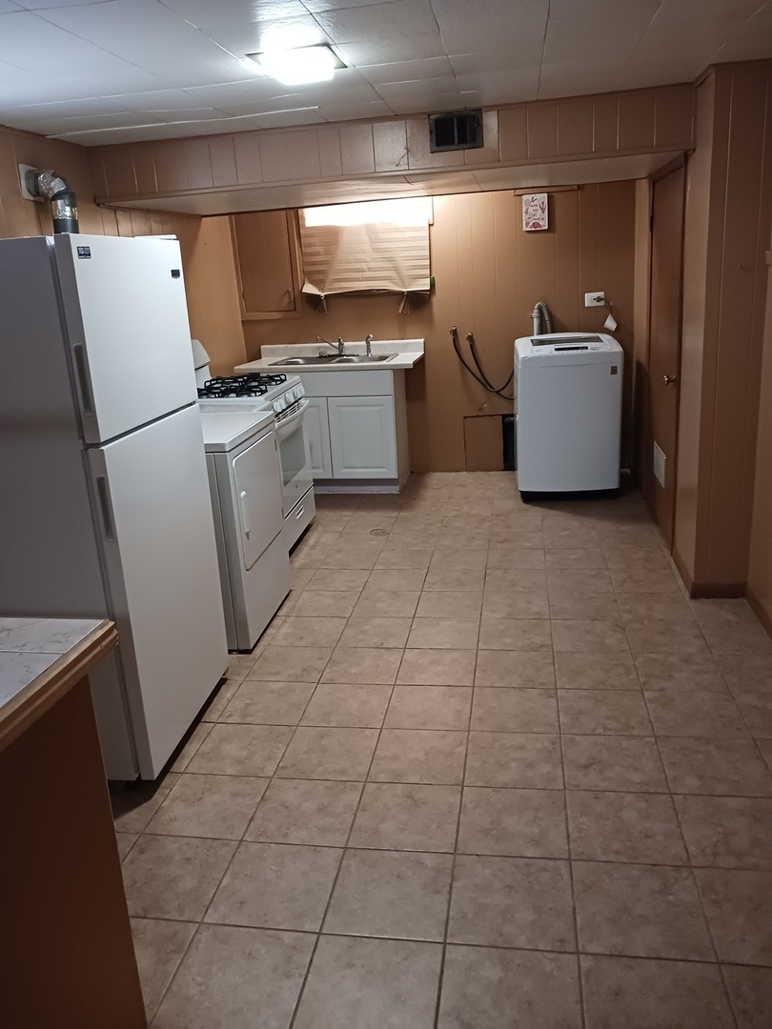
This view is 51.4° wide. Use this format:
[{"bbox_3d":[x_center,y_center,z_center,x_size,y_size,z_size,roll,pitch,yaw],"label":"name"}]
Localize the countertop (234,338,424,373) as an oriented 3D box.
[{"bbox_3d":[-0.389,-1.152,5.840,1.271,0.135,0.648,-1,17,10],"label":"countertop"}]

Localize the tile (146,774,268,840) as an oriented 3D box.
[{"bbox_3d":[-0.536,0.896,2.461,0.301,0.015,0.301,-1,18,10],"label":"tile"}]

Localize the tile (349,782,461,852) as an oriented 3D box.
[{"bbox_3d":[0.065,0.888,2.357,0.301,0.015,0.301,-1,18,10],"label":"tile"}]

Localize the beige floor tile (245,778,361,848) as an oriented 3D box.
[{"bbox_3d":[-0.238,0.900,2.436,0.304,0.010,0.304,-1,17,10],"label":"beige floor tile"}]

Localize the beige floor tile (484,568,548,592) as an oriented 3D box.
[{"bbox_3d":[0.653,0.337,4.003,0.301,0.015,0.301,-1,18,10],"label":"beige floor tile"}]

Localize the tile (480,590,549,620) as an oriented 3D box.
[{"bbox_3d":[0.605,0.428,3.720,0.301,0.015,0.301,-1,18,10],"label":"tile"}]

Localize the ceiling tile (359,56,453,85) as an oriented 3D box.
[{"bbox_3d":[0.075,-1.528,2.757,0.303,0.015,0.303,-1,18,10],"label":"ceiling tile"}]

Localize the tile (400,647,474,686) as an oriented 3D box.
[{"bbox_3d":[0.211,0.615,3.224,0.302,0.010,0.302,-1,17,10],"label":"tile"}]

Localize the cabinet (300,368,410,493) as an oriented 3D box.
[{"bbox_3d":[-0.316,-0.655,6.026,0.930,0.880,0.600,0,17,13],"label":"cabinet"}]

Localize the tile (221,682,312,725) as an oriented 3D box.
[{"bbox_3d":[-0.441,0.714,3.038,0.303,0.010,0.303,-1,17,10],"label":"tile"}]

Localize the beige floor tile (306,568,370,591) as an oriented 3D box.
[{"bbox_3d":[-0.247,0.352,4.207,0.305,0.010,0.305,-1,17,10],"label":"beige floor tile"}]

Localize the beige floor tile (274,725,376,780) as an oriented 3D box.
[{"bbox_3d":[-0.187,0.801,2.692,0.301,0.015,0.301,-1,18,10],"label":"beige floor tile"}]

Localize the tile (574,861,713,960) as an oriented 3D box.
[{"bbox_3d":[0.624,0.979,1.988,0.304,0.010,0.304,-1,17,10],"label":"tile"}]

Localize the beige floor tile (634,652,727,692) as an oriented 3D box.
[{"bbox_3d":[1.123,0.609,3.096,0.304,0.010,0.304,-1,17,10],"label":"beige floor tile"}]

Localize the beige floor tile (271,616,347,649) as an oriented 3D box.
[{"bbox_3d":[-0.345,0.534,3.629,0.305,0.010,0.305,-1,17,10],"label":"beige floor tile"}]

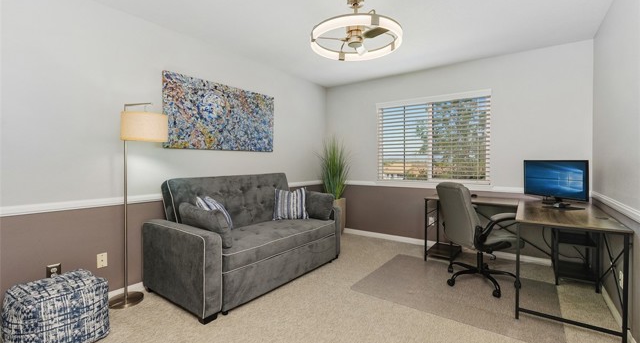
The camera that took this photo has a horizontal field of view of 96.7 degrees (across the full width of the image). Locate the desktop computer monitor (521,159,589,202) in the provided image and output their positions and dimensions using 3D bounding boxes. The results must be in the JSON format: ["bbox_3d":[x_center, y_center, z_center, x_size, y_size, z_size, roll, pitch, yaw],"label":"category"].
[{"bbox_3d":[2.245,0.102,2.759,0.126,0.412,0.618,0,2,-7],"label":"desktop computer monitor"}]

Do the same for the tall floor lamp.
[{"bbox_3d":[-1.485,0.268,2.305,0.504,1.637,0.344,0,2,15],"label":"tall floor lamp"}]

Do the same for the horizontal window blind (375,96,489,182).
[{"bbox_3d":[1.480,-0.426,3.934,1.506,1.168,0.069,1,2,36],"label":"horizontal window blind"}]

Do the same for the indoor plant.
[{"bbox_3d":[0.228,0.230,4.562,0.481,1.592,0.492,0,2,0],"label":"indoor plant"}]

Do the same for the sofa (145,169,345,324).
[{"bbox_3d":[-0.654,0.560,3.016,0.950,1.013,1.832,1,2,36],"label":"sofa"}]

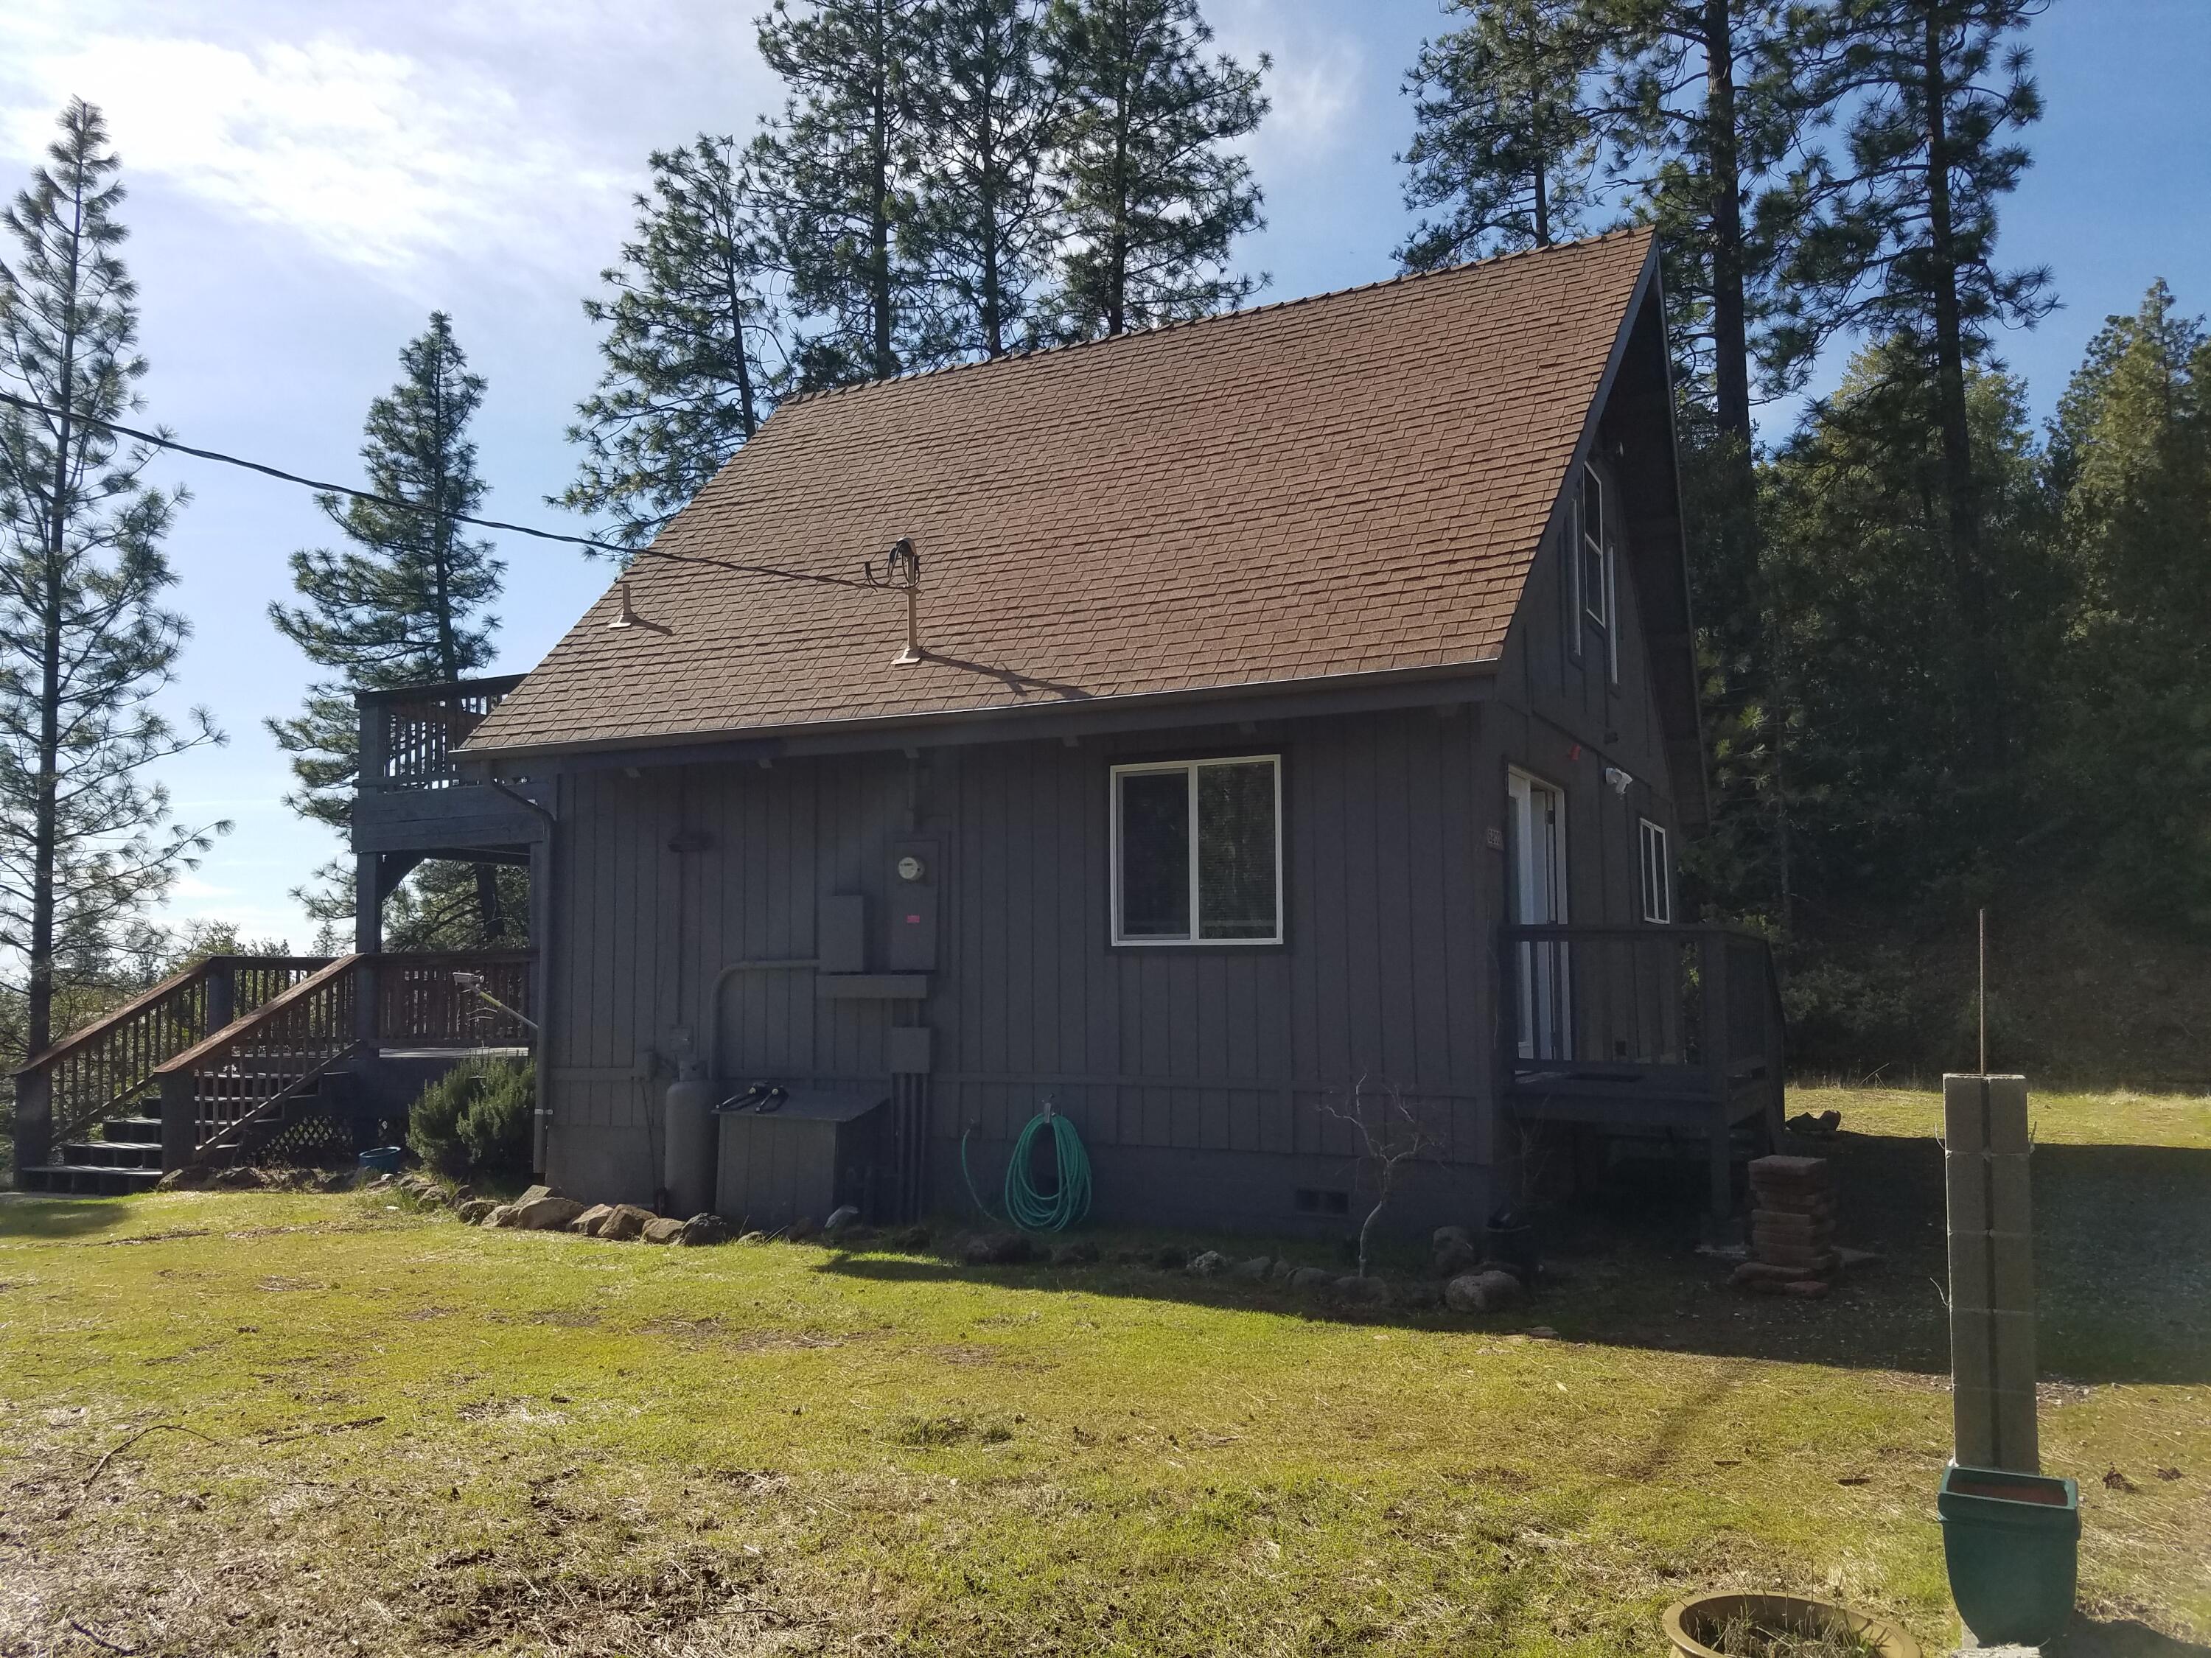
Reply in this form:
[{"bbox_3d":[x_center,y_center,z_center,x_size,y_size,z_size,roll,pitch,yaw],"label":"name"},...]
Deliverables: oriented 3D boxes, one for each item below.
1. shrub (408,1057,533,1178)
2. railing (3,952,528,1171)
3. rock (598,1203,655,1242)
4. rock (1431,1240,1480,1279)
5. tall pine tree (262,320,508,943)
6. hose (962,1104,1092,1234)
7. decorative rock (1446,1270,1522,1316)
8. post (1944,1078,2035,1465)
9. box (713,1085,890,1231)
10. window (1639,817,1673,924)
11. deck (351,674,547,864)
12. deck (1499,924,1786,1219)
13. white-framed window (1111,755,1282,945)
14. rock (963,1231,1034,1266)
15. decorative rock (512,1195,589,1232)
[{"bbox_3d":[-5.082,2.329,13.369,1.050,1.000,0.950,-3,-6,26],"label":"shrub"},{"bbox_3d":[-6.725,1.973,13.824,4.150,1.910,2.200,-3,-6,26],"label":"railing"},{"bbox_3d":[-3.038,2.490,10.579,0.380,0.230,0.300,-3,-6,26],"label":"rock"},{"bbox_3d":[1.883,2.304,8.935,0.240,0.190,0.220,-2,-5,12],"label":"rock"},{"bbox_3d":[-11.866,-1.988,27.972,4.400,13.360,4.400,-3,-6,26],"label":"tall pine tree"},{"bbox_3d":[-0.537,2.274,11.145,0.970,0.810,0.180,-3,-6,26],"label":"hose"},{"bbox_3d":[1.818,2.203,7.980,0.360,0.205,0.290,-2,-5,12],"label":"decorative rock"},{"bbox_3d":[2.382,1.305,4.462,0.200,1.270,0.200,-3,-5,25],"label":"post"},{"bbox_3d":[-2.129,2.342,11.687,1.150,0.900,0.600,-3,-6,26],"label":"box"},{"bbox_3d":[5.503,0.440,16.612,0.100,0.980,1.720,-3,-6,26],"label":"window"},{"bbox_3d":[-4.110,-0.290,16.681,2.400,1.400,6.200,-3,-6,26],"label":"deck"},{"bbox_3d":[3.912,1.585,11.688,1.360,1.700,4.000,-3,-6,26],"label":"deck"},{"bbox_3d":[0.570,0.151,10.782,1.210,1.205,0.100,-3,-6,26],"label":"white-framed window"},{"bbox_3d":[-0.611,2.380,9.492,0.410,0.210,0.300,-3,-6,26],"label":"rock"},{"bbox_3d":[-4.049,2.795,12.116,0.500,0.240,0.360,1,-5,-18],"label":"decorative rock"}]

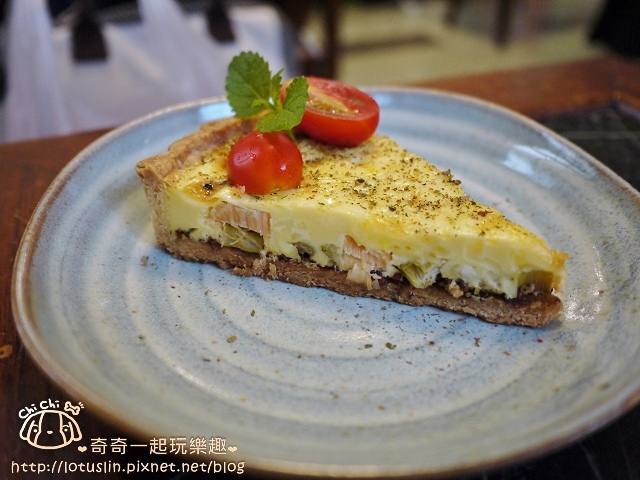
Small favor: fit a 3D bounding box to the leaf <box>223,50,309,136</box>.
[{"bbox_3d":[-0.018,-0.049,0.173,0.027,0.025,0.018,0,35,0],"label":"leaf"}]

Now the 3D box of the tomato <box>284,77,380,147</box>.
[{"bbox_3d":[0.003,-0.042,0.181,0.038,0.016,0.026,32,50,33],"label":"tomato"}]

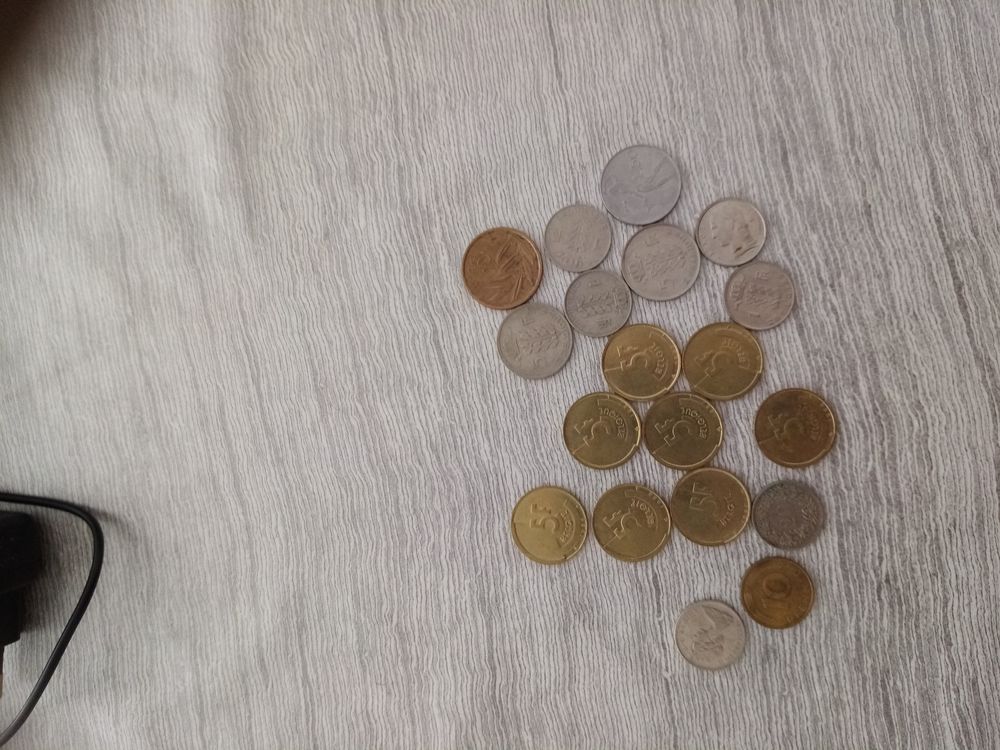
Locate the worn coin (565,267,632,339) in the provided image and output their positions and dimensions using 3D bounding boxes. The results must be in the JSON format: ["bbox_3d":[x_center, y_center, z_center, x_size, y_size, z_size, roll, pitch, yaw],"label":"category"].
[{"bbox_3d":[0.031,-0.022,0.237,0.021,0.002,0.021,0,88,3],"label":"worn coin"}]

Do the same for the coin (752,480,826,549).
[{"bbox_3d":[0.089,0.043,0.231,0.021,0.002,0.021,0,88,3],"label":"coin"}]

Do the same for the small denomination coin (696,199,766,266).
[{"bbox_3d":[0.072,-0.044,0.235,0.021,0.002,0.021,0,88,3],"label":"small denomination coin"}]

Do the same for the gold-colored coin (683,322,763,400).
[{"bbox_3d":[0.070,-0.004,0.234,0.024,0.002,0.024,0,88,3],"label":"gold-colored coin"}]

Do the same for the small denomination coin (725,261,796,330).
[{"bbox_3d":[0.081,-0.025,0.235,0.021,0.002,0.021,0,88,3],"label":"small denomination coin"}]

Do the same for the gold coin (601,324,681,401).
[{"bbox_3d":[0.044,-0.004,0.236,0.024,0.002,0.024,0,88,3],"label":"gold coin"}]

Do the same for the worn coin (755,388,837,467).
[{"bbox_3d":[0.091,0.016,0.233,0.024,0.002,0.024,0,88,3],"label":"worn coin"}]

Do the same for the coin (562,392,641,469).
[{"bbox_3d":[0.032,0.017,0.236,0.024,0.002,0.024,0,88,3],"label":"coin"}]

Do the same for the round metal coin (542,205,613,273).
[{"bbox_3d":[0.025,-0.043,0.238,0.021,0.002,0.021,0,88,3],"label":"round metal coin"}]

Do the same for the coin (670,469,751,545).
[{"bbox_3d":[0.065,0.041,0.233,0.024,0.002,0.024,0,88,3],"label":"coin"}]

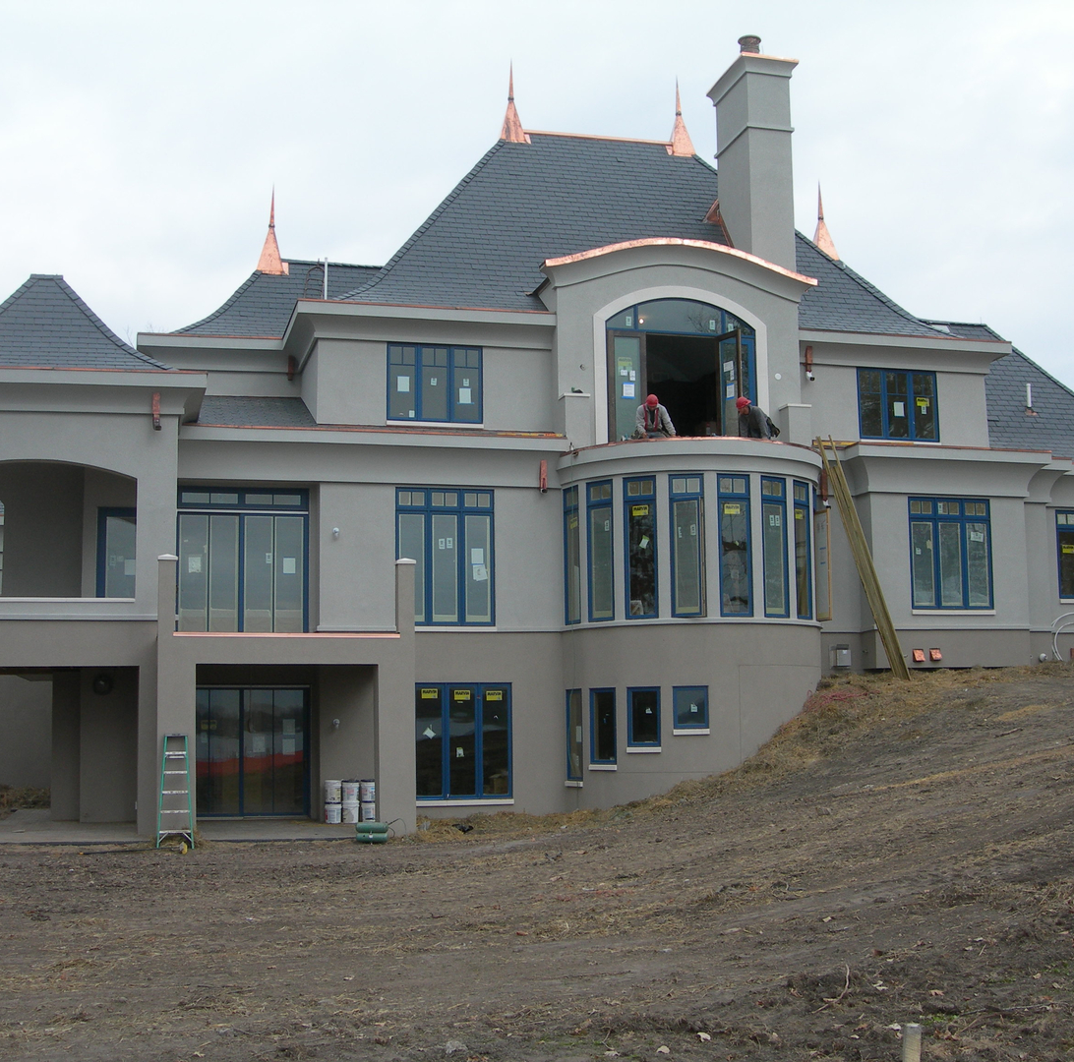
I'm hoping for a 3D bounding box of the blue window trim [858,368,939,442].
[{"bbox_3d":[7.466,-2.608,32.208,1.853,1.513,0.130,1,-6,-15],"label":"blue window trim"}]

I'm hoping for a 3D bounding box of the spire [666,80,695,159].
[{"bbox_3d":[3.389,-9.667,36.277,0.620,1.884,0.620,1,-6,-15],"label":"spire"}]

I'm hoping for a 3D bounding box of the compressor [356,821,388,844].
[{"bbox_3d":[-2.728,4.910,25.400,0.530,0.360,0.420,1,-6,-15],"label":"compressor"}]

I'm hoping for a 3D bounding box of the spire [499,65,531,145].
[{"bbox_3d":[-0.519,-9.884,36.026,0.660,1.970,0.660,1,-6,-15],"label":"spire"}]

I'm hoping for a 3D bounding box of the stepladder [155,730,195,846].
[{"bbox_3d":[-5.725,4.129,24.653,0.580,1.800,0.220,0,-19,-15],"label":"stepladder"}]

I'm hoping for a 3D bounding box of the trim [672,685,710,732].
[{"bbox_3d":[2.729,3.147,27.546,0.633,0.760,0.140,-1,-6,4],"label":"trim"}]

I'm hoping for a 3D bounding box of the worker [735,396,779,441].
[{"bbox_3d":[3.991,-1.969,28.380,0.800,1.015,0.600,2,-7,-27],"label":"worker"}]

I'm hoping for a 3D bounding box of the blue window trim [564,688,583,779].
[{"bbox_3d":[0.720,3.777,28.904,0.130,1.662,0.628,2,-7,-26],"label":"blue window trim"}]

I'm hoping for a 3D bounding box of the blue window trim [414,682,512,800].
[{"bbox_3d":[-1.393,3.915,28.979,1.910,2.155,0.150,1,-6,-15],"label":"blue window trim"}]

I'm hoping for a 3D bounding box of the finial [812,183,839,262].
[{"bbox_3d":[6.703,-7.178,36.164,0.620,1.916,0.620,1,-6,-15],"label":"finial"}]

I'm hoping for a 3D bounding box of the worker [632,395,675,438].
[{"bbox_3d":[2.121,-1.996,28.239,0.750,1.028,0.750,-1,-6,4],"label":"worker"}]

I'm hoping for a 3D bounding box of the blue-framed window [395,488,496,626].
[{"bbox_3d":[-1.714,0.495,29.246,1.886,2.589,0.150,1,-6,-15],"label":"blue-framed window"}]

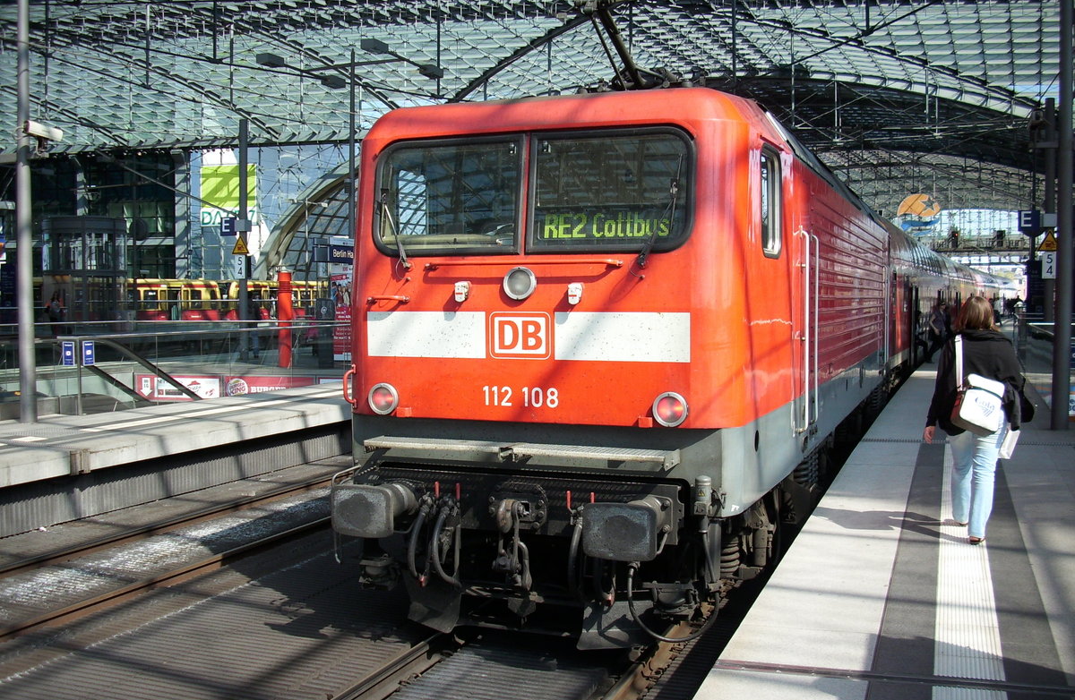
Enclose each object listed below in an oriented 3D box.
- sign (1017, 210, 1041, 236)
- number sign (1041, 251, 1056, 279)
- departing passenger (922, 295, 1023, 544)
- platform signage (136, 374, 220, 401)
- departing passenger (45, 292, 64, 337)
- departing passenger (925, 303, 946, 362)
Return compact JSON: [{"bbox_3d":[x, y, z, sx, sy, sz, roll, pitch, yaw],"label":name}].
[{"bbox_3d":[11.454,-2.981,22.400,0.540,0.560,0.090,1,3,21],"label":"sign"},{"bbox_3d":[11.892,-1.970,22.400,0.330,0.630,0.040,1,3,21],"label":"number sign"},{"bbox_3d":[3.056,0.484,6.750,0.660,1.700,0.500,1,3,23],"label":"departing passenger"},{"bbox_3d":[-8.145,0.852,21.800,1.930,0.600,0.060,1,3,10],"label":"platform signage"},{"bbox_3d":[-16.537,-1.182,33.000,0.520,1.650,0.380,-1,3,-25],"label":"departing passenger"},{"bbox_3d":[10.309,-0.460,24.700,0.550,1.660,0.500,-1,3,-21],"label":"departing passenger"}]

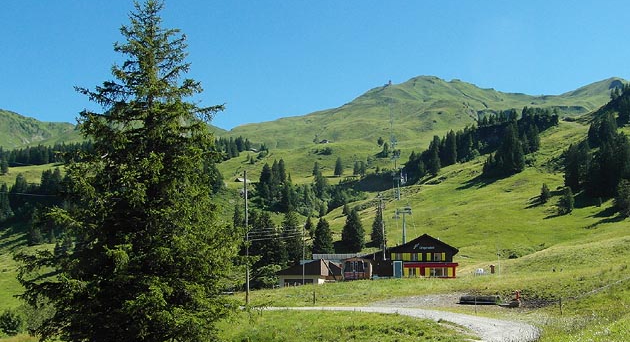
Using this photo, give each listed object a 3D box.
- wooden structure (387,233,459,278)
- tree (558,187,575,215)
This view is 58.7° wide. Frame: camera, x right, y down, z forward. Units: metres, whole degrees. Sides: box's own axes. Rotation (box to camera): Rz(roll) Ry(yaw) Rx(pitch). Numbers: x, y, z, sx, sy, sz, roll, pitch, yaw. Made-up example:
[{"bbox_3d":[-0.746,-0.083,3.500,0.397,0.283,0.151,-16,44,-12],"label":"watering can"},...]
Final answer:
[{"bbox_3d":[18.791,14.858,97.887,11.800,7.500,11.500,-1,-4,7],"label":"wooden structure"},{"bbox_3d":[74.103,8.987,165.000,4.710,8.250,4.710,0,-4,0],"label":"tree"}]

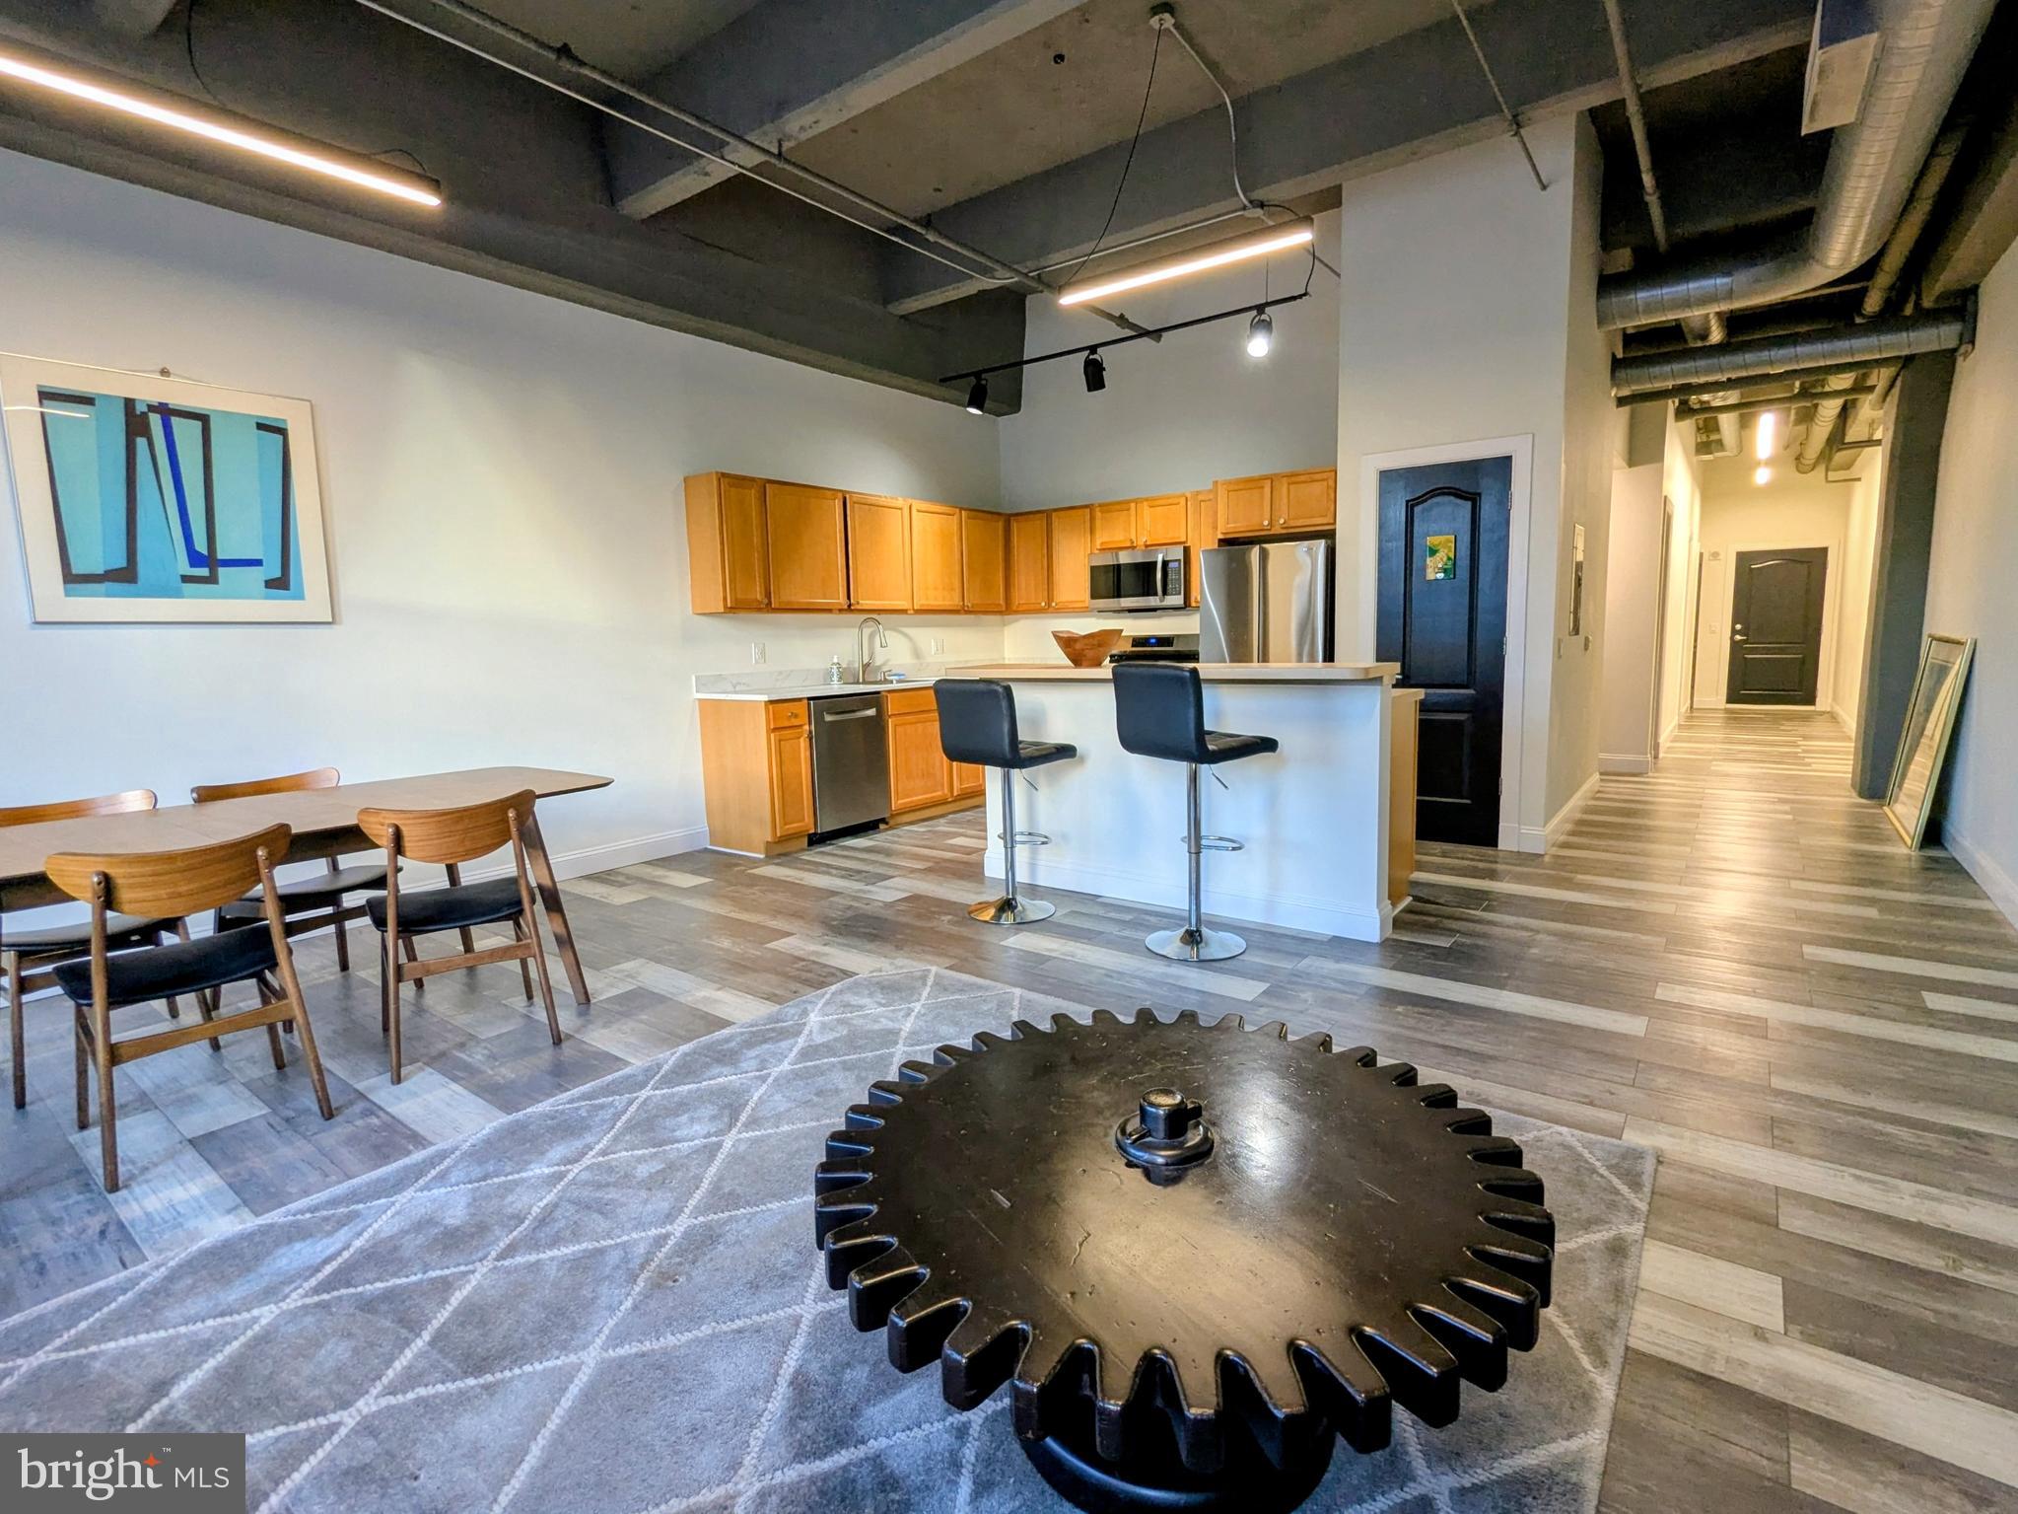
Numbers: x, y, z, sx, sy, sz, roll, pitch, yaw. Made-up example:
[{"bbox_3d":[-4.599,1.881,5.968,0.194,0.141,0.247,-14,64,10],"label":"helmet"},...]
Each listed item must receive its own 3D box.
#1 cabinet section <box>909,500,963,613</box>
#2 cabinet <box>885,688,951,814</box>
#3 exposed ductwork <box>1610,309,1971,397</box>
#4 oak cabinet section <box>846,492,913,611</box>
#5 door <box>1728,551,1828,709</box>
[{"bbox_3d":[-0.616,-1.408,6.715,0.315,0.766,0.550,4,9,37],"label":"cabinet section"},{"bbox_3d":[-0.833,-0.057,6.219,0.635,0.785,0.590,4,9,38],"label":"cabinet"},{"bbox_3d":[4.648,-2.452,5.705,1.660,0.225,0.225,3,9,37],"label":"exposed ductwork"},{"bbox_3d":[-0.959,-1.343,6.264,0.315,0.766,0.592,4,9,37],"label":"oak cabinet section"},{"bbox_3d":[9.968,-1.667,12.125,0.910,2.030,0.050,3,9,37],"label":"door"}]

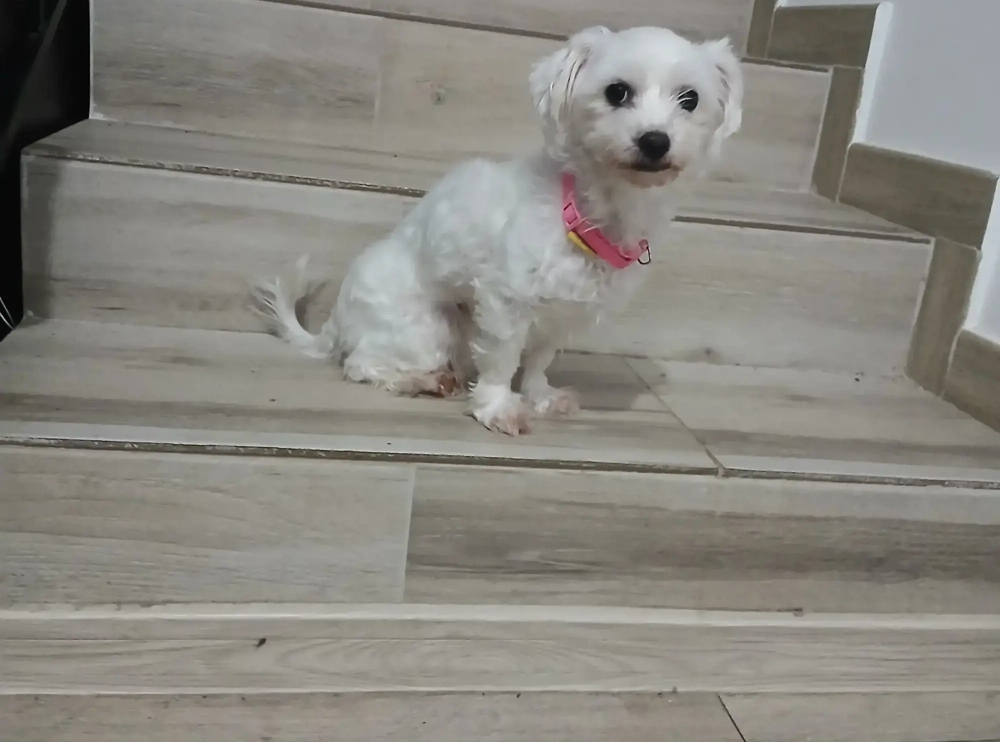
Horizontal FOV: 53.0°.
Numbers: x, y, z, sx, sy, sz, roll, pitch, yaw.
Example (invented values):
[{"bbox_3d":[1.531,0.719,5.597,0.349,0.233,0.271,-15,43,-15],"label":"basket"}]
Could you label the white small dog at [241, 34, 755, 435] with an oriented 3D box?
[{"bbox_3d":[-0.023,-0.145,0.886,0.366,0.333,0.181,20,22,32],"label":"white small dog"}]

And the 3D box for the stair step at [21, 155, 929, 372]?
[{"bbox_3d":[-0.012,-0.147,1.161,0.936,0.158,0.272,3,19,-12],"label":"stair step"}]

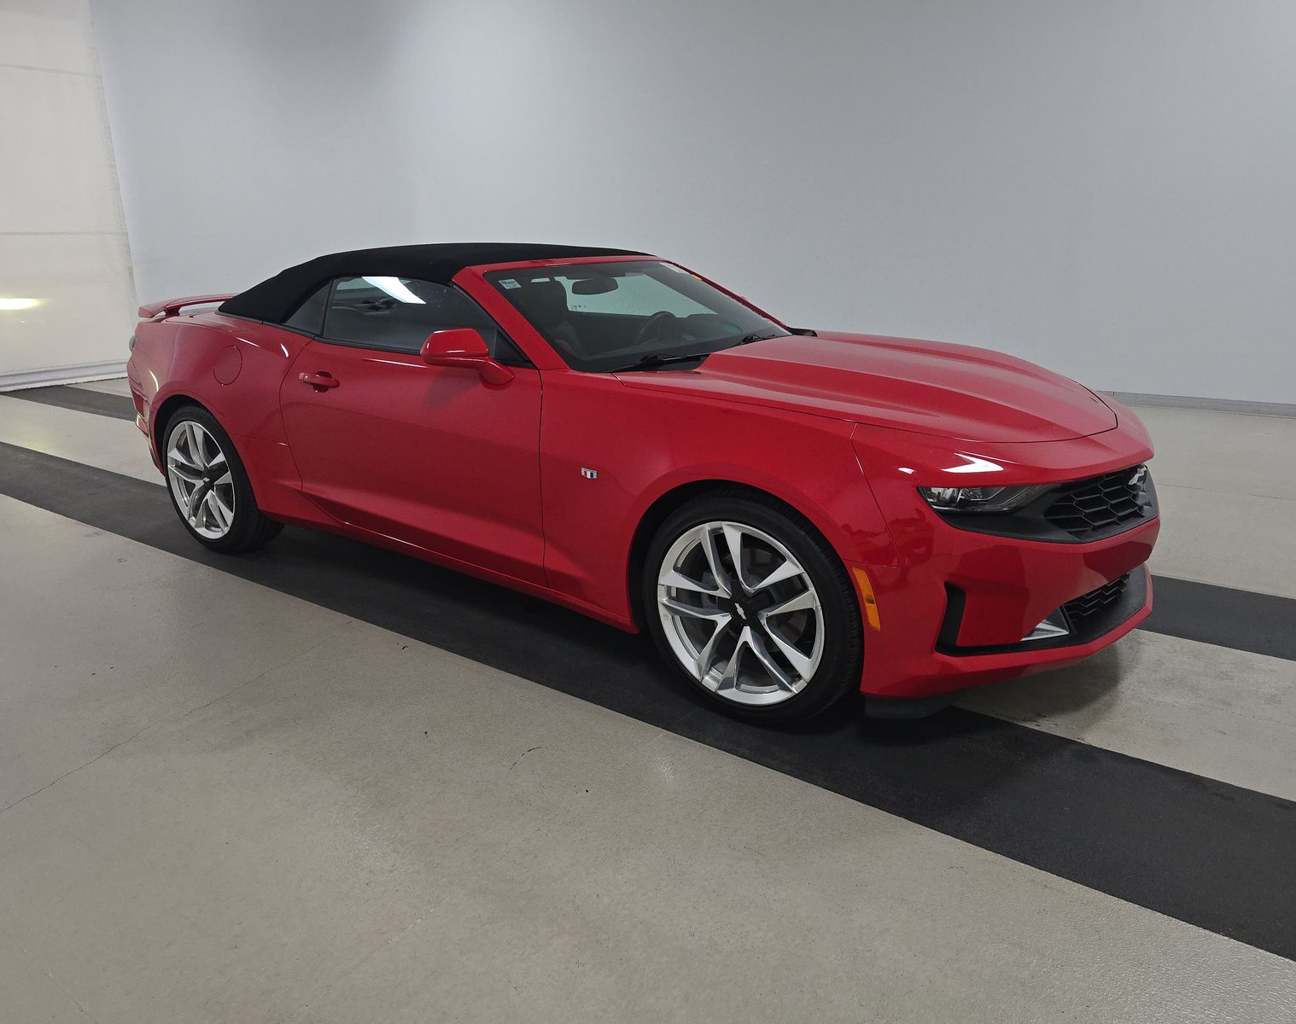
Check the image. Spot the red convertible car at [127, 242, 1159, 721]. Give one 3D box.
[{"bbox_3d":[-0.430,-0.474,4.015,4.784,1.345,1.920,11,21,33],"label":"red convertible car"}]

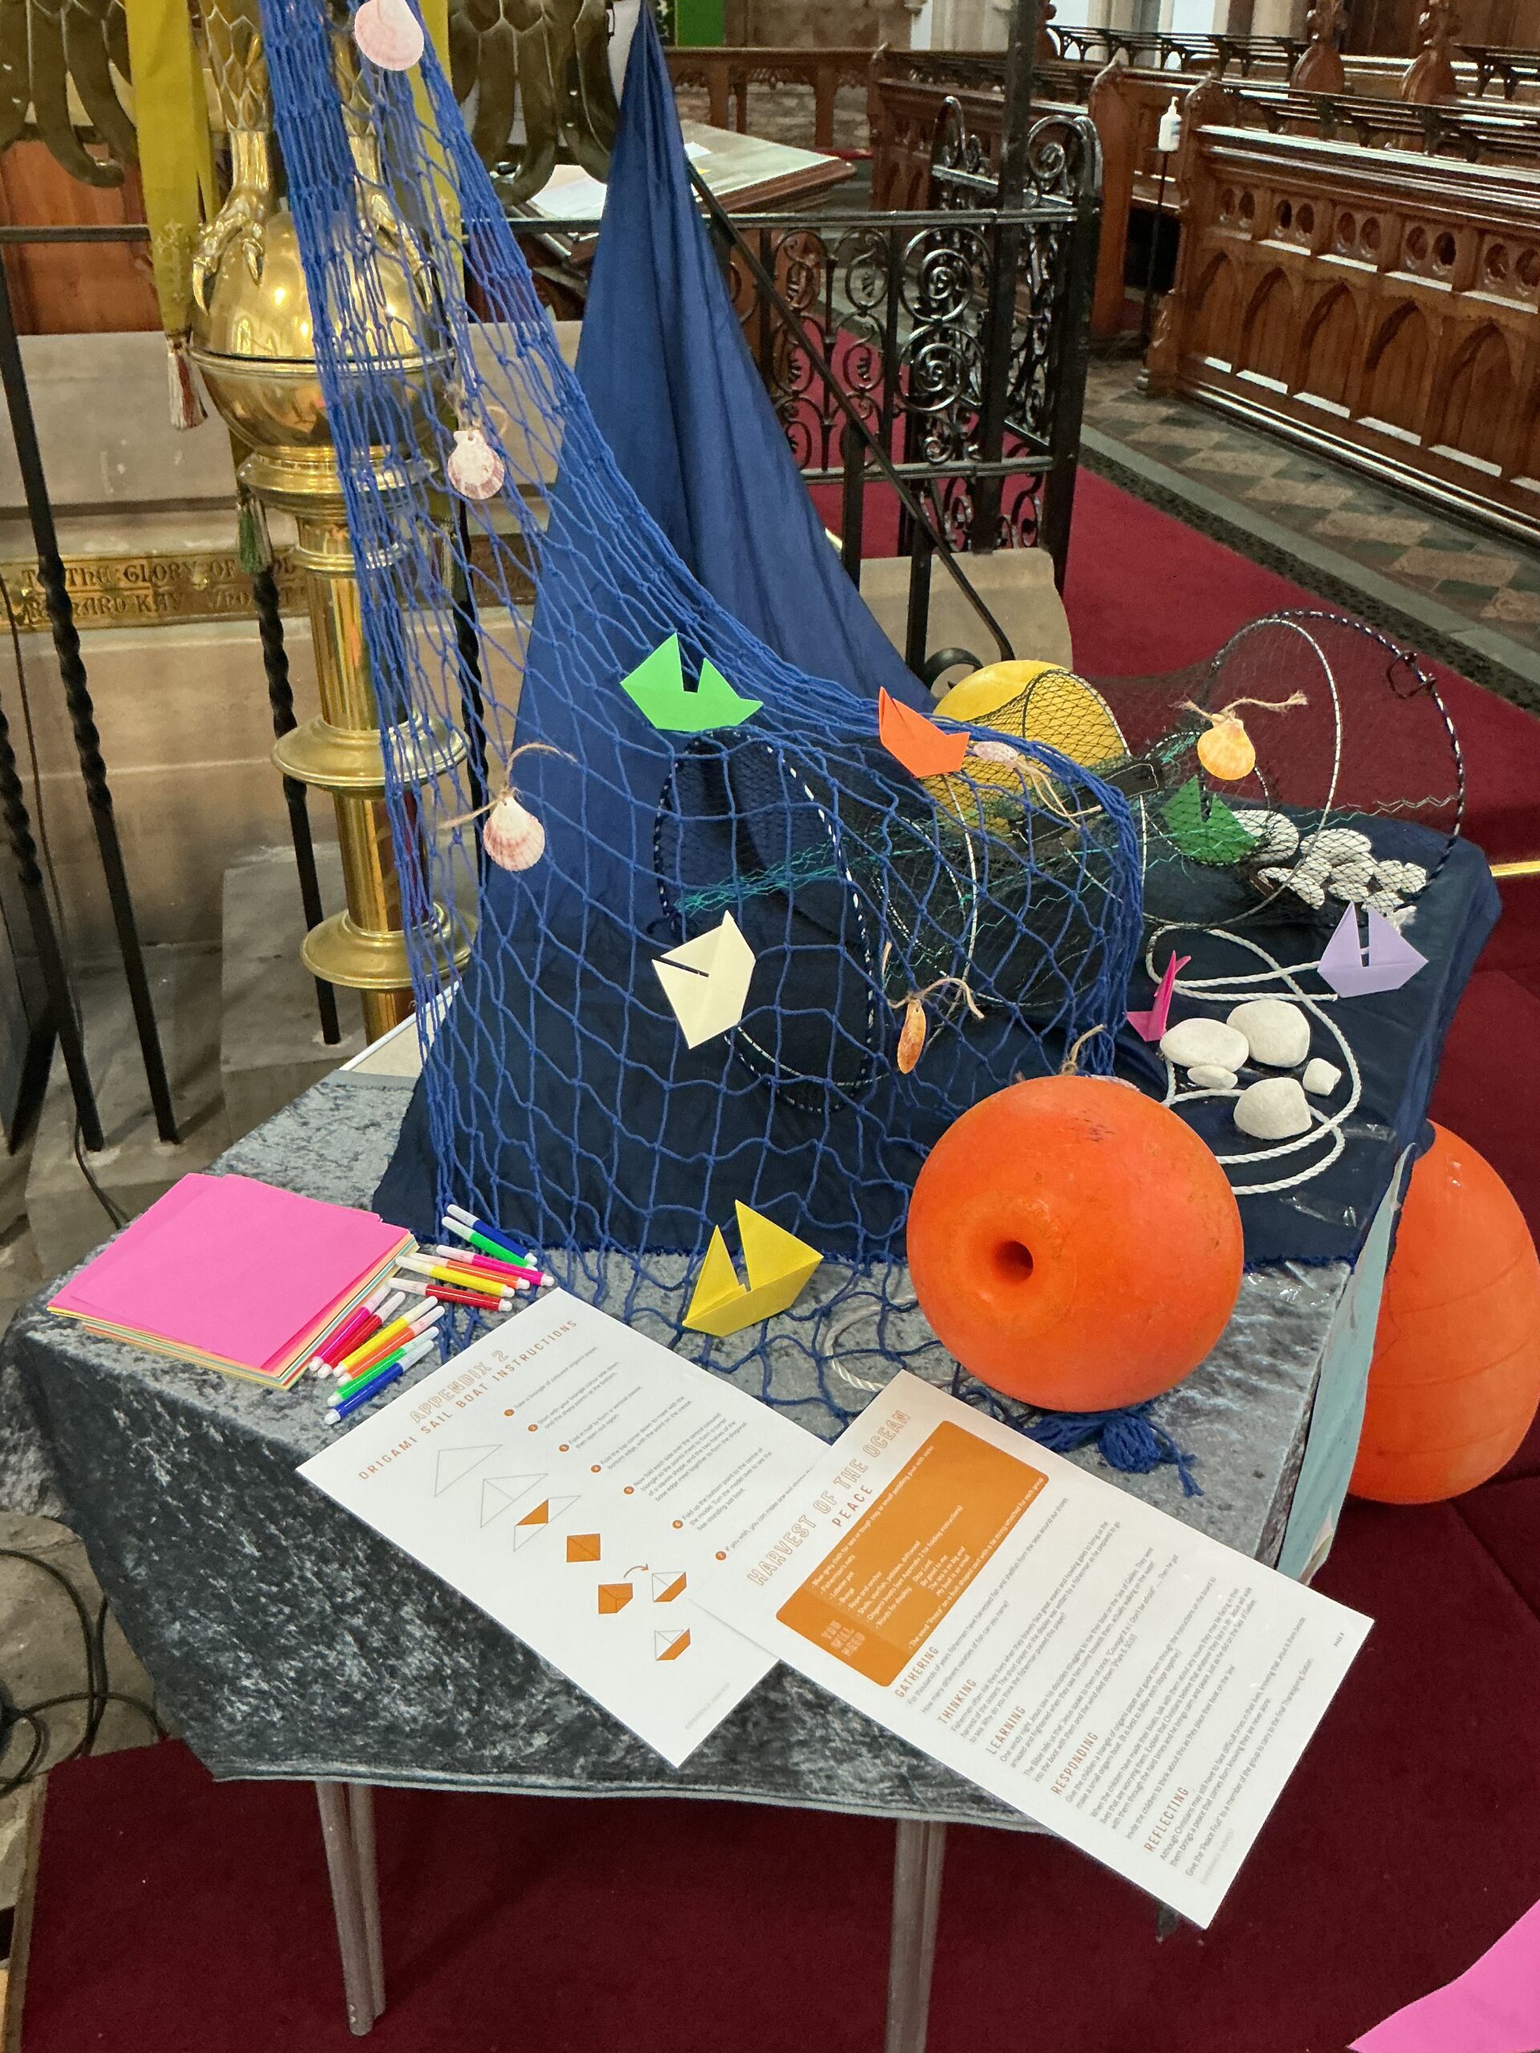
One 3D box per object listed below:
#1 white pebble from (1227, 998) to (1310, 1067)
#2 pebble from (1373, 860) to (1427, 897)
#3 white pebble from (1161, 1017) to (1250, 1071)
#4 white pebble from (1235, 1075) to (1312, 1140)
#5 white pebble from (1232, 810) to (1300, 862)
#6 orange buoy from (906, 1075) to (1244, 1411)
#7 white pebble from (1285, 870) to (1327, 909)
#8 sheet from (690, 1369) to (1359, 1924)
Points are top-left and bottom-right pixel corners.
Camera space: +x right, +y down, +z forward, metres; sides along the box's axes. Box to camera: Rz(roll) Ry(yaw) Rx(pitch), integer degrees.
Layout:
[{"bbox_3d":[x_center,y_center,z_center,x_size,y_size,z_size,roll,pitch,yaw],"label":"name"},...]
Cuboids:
[{"bbox_3d":[0.392,0.005,1.354,0.063,0.049,0.069,0,31,0],"label":"white pebble"},{"bbox_3d":[0.593,-0.140,1.617,0.052,0.032,0.045,0,31,0],"label":"pebble"},{"bbox_3d":[0.341,0.015,1.351,0.069,0.036,0.053,13,33,21],"label":"white pebble"},{"bbox_3d":[0.370,0.060,1.265,0.058,0.045,0.057,0,31,0],"label":"white pebble"},{"bbox_3d":[0.480,-0.185,1.679,0.078,0.047,0.062,0,31,0],"label":"white pebble"},{"bbox_3d":[0.177,0.126,1.001,0.200,0.200,0.197,0,31,0],"label":"orange buoy"},{"bbox_3d":[0.499,-0.129,1.602,0.028,0.027,0.047,-23,38,-34],"label":"white pebble"},{"bbox_3d":[0.139,0.309,0.913,0.298,0.004,0.211,23,39,29],"label":"sheet"}]

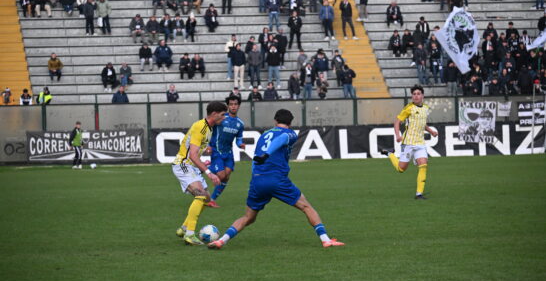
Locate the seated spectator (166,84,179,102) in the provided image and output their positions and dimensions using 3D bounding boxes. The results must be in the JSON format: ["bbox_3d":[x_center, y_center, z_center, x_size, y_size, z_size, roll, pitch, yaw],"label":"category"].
[{"bbox_3d":[-3.859,-1.587,114.000,0.500,1.120,0.720,-1,0,-6],"label":"seated spectator"}]

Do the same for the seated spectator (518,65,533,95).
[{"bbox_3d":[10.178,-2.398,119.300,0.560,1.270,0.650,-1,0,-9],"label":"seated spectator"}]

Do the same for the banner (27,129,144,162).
[{"bbox_3d":[-7.214,0.200,114.000,4.480,1.160,0.050,-1,0,-9],"label":"banner"}]

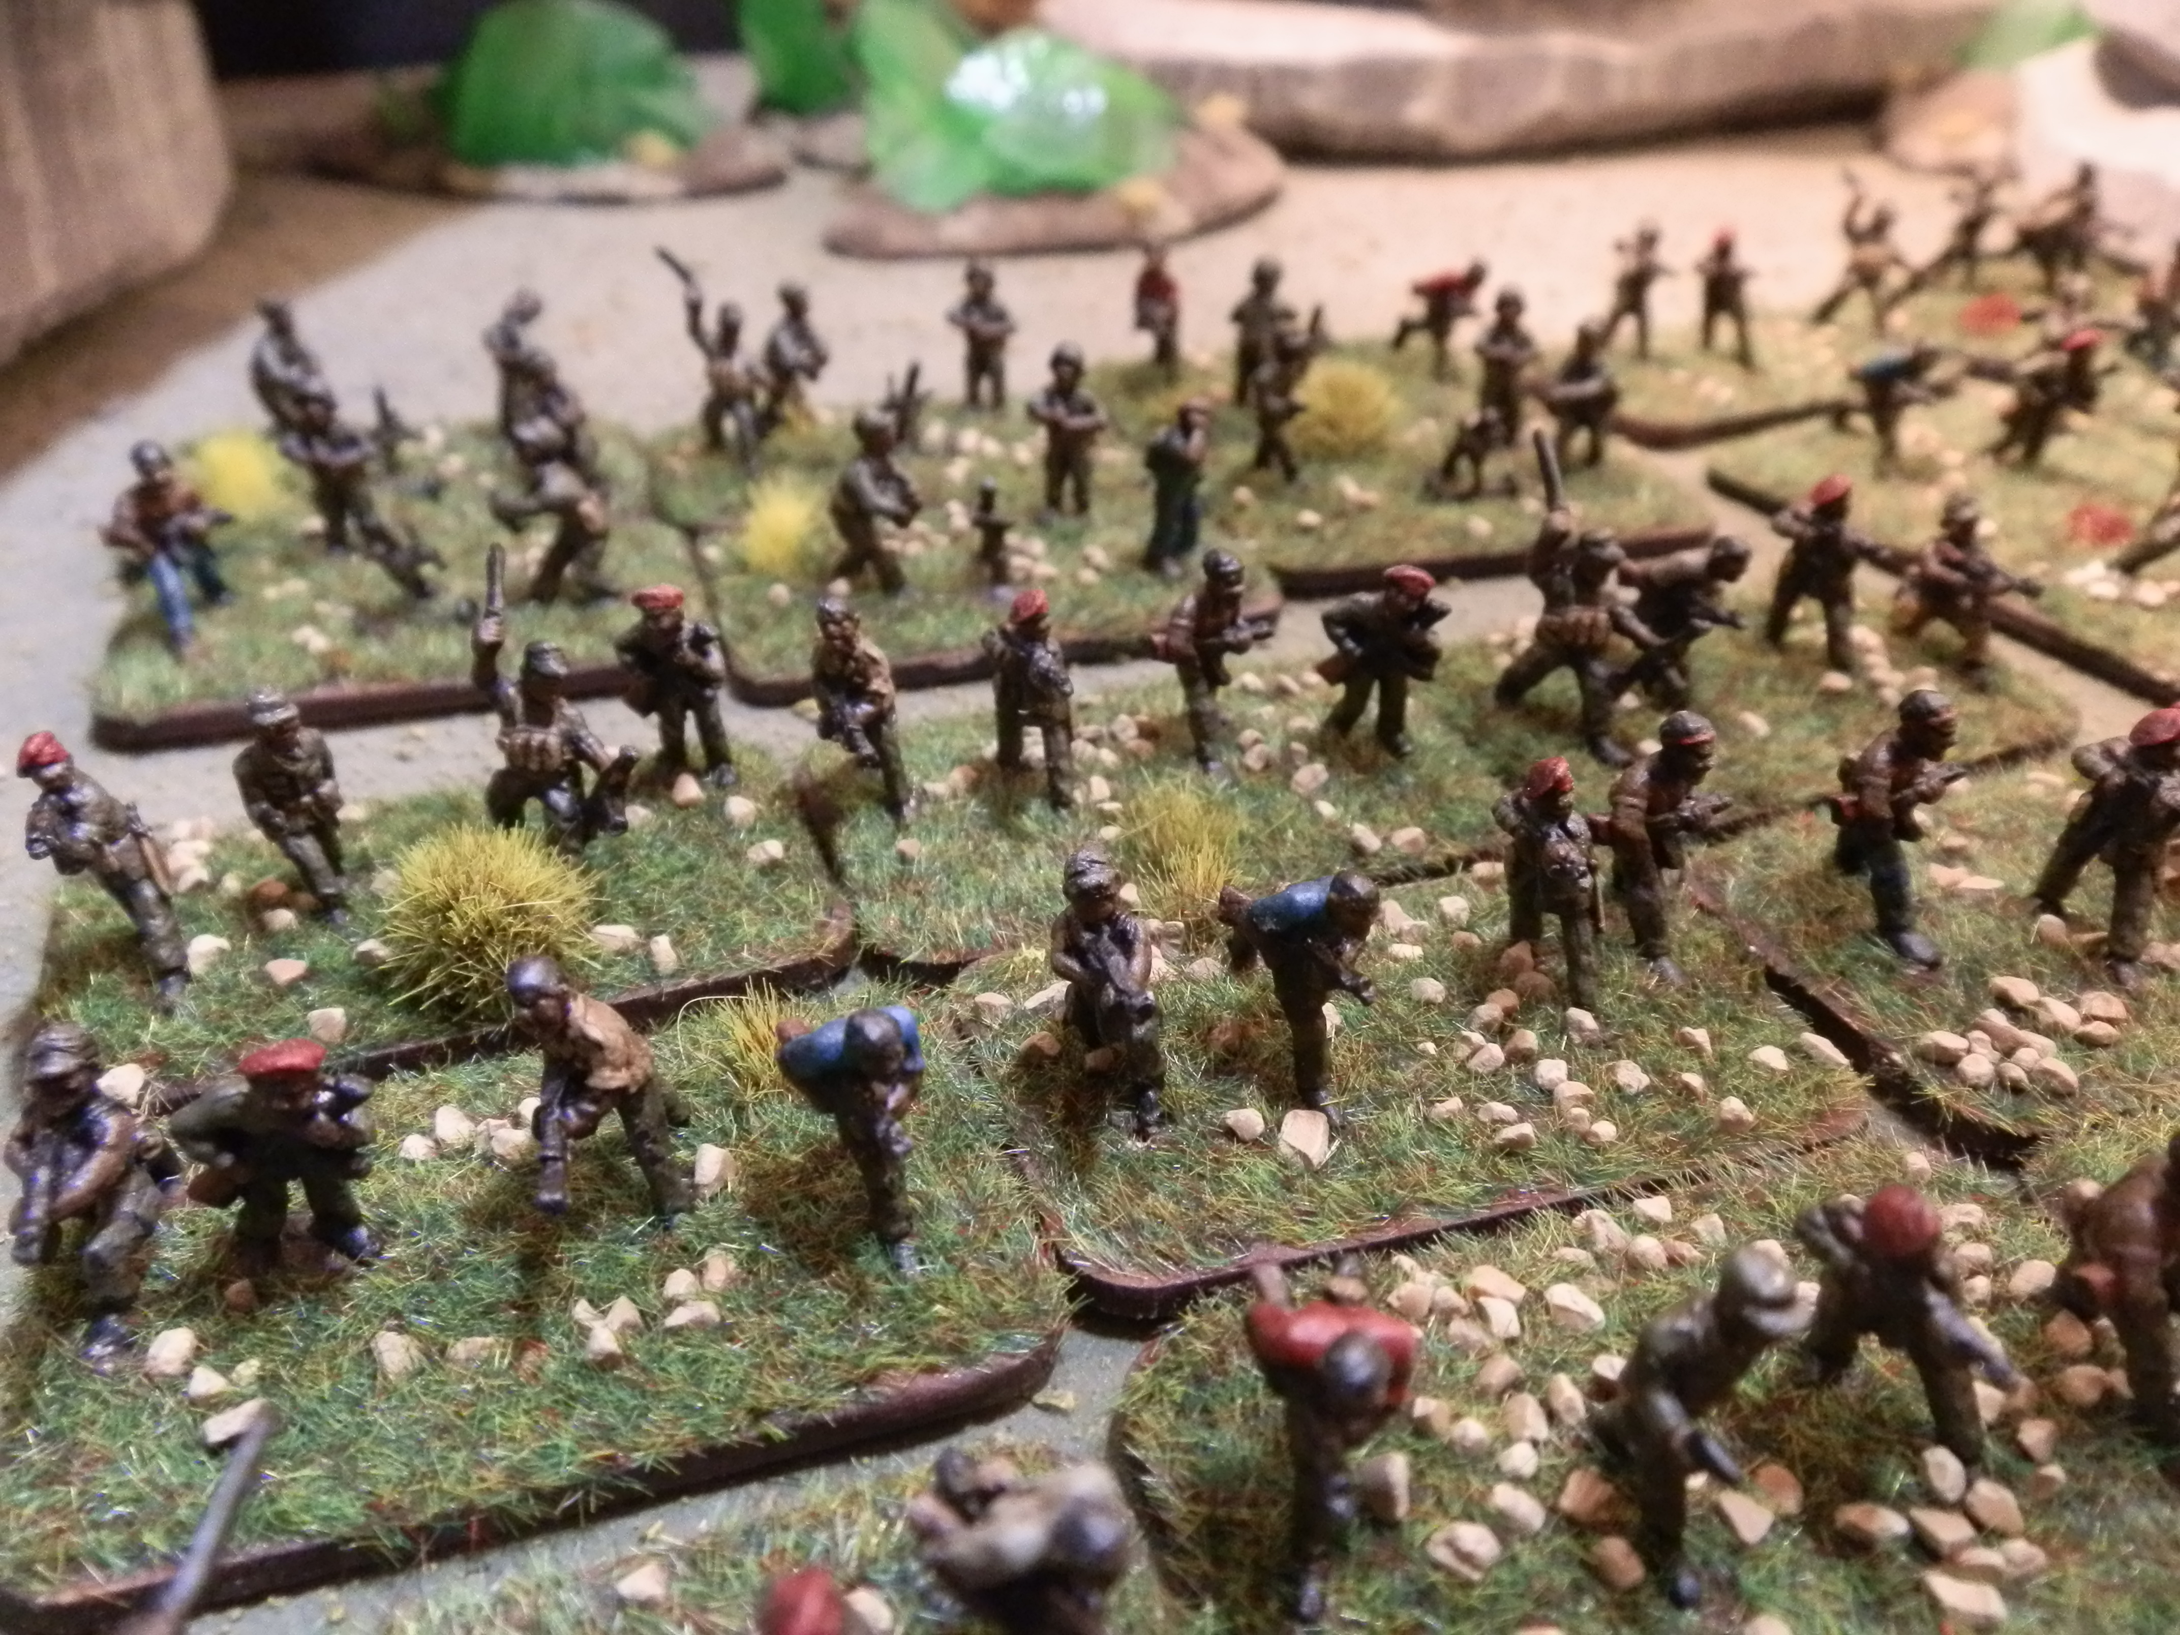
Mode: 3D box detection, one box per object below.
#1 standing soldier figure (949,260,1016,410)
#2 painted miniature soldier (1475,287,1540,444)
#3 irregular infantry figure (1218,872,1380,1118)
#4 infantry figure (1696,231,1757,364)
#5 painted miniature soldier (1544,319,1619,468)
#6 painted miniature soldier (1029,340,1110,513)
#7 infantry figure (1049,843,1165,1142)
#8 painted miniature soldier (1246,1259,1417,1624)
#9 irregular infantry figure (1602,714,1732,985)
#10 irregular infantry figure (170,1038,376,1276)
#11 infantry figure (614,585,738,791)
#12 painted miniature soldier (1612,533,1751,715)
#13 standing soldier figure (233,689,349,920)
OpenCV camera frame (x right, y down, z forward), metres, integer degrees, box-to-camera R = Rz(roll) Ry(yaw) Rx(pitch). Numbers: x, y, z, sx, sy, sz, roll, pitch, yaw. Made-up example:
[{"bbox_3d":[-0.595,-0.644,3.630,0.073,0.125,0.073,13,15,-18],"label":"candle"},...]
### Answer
[{"bbox_3d":[-0.012,-0.056,0.205,0.008,0.017,0.005,-2,31,-4],"label":"standing soldier figure"},{"bbox_3d":[0.052,-0.056,0.218,0.008,0.019,0.006,5,29,10],"label":"painted miniature soldier"},{"bbox_3d":[0.012,0.009,0.099,0.010,0.015,0.007,27,40,36],"label":"irregular infantry figure"},{"bbox_3d":[0.091,-0.074,0.251,0.008,0.019,0.007,6,29,13],"label":"infantry figure"},{"bbox_3d":[0.059,-0.051,0.211,0.008,0.017,0.008,22,36,35],"label":"painted miniature soldier"},{"bbox_3d":[-0.002,-0.041,0.187,0.009,0.017,0.006,-5,27,0],"label":"painted miniature soldier"},{"bbox_3d":[0.001,0.009,0.096,0.007,0.017,0.008,-5,32,-9],"label":"infantry figure"},{"bbox_3d":[0.010,0.025,0.072,0.007,0.016,0.011,-4,29,-7],"label":"painted miniature soldier"},{"bbox_3d":[0.036,0.002,0.112,0.007,0.018,0.009,-24,36,-36],"label":"irregular infantry figure"},{"bbox_3d":[-0.040,0.016,0.088,0.009,0.014,0.007,-16,35,-25],"label":"irregular infantry figure"},{"bbox_3d":[-0.030,-0.010,0.130,0.009,0.016,0.006,-10,33,-17],"label":"infantry figure"},{"bbox_3d":[0.044,-0.015,0.133,0.010,0.013,0.007,4,28,16],"label":"painted miniature soldier"},{"bbox_3d":[-0.054,-0.001,0.118,0.006,0.016,0.007,-16,29,-21],"label":"standing soldier figure"}]

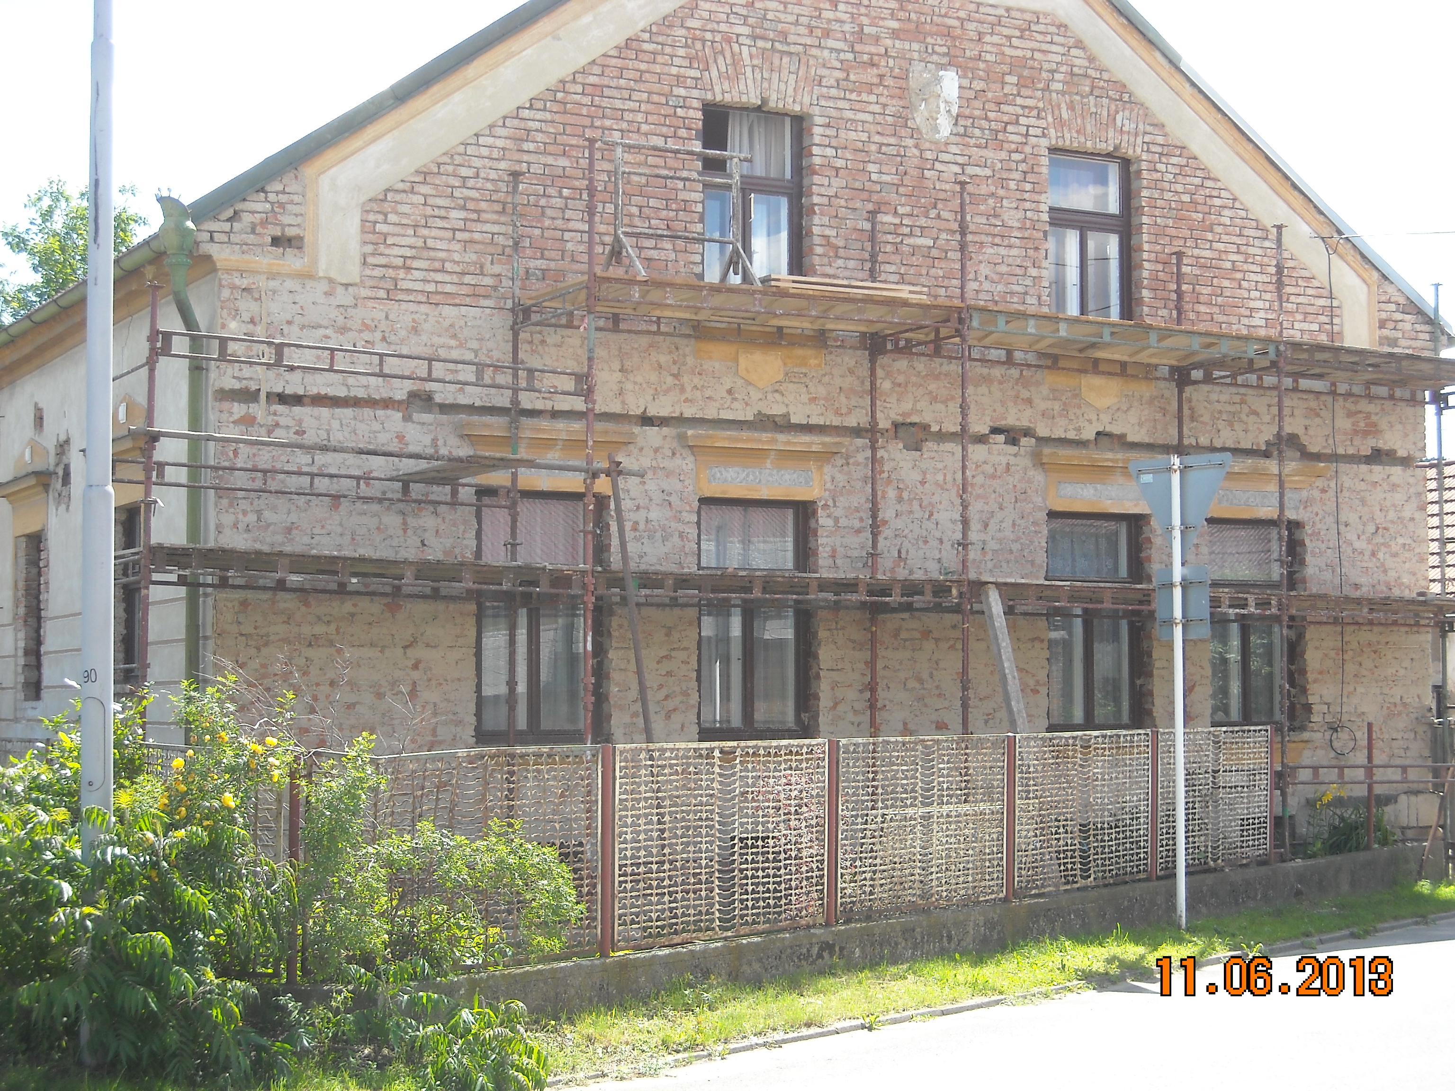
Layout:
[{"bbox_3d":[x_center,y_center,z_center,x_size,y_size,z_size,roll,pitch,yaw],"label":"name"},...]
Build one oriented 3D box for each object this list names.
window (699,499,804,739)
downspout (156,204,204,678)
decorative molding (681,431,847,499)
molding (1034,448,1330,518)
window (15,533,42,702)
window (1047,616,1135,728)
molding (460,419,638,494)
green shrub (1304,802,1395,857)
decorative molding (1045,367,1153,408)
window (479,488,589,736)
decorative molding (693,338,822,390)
[{"bbox_3d":[0.189,0.586,20.054,1.000,1.840,0.160,2,-4,-28],"label":"window"},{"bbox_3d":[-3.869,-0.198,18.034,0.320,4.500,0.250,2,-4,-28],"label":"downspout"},{"bbox_3d":[0.289,-0.606,19.913,1.390,0.520,0.160,2,-4,-28],"label":"decorative molding"},{"bbox_3d":[3.899,-0.507,21.834,3.100,0.510,0.160,2,-4,-28],"label":"molding"},{"bbox_3d":[-6.150,0.636,22.832,0.200,1.520,1.050,2,-4,-28],"label":"window"},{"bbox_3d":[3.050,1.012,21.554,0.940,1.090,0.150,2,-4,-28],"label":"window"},{"bbox_3d":[-1.326,-0.654,19.054,1.410,0.520,0.160,2,-4,-28],"label":"molding"},{"bbox_3d":[5.364,2.464,22.100,0.740,0.520,0.550,2,-4,-28],"label":"green shrub"},{"bbox_3d":[3.135,-1.345,21.527,1.100,0.430,0.070,2,-4,-28],"label":"decorative molding"},{"bbox_3d":[-1.426,0.538,19.195,1.000,1.840,0.160,2,-4,-28],"label":"window"},{"bbox_3d":[0.267,-1.432,20.001,1.130,0.440,0.070,2,-4,-28],"label":"decorative molding"}]

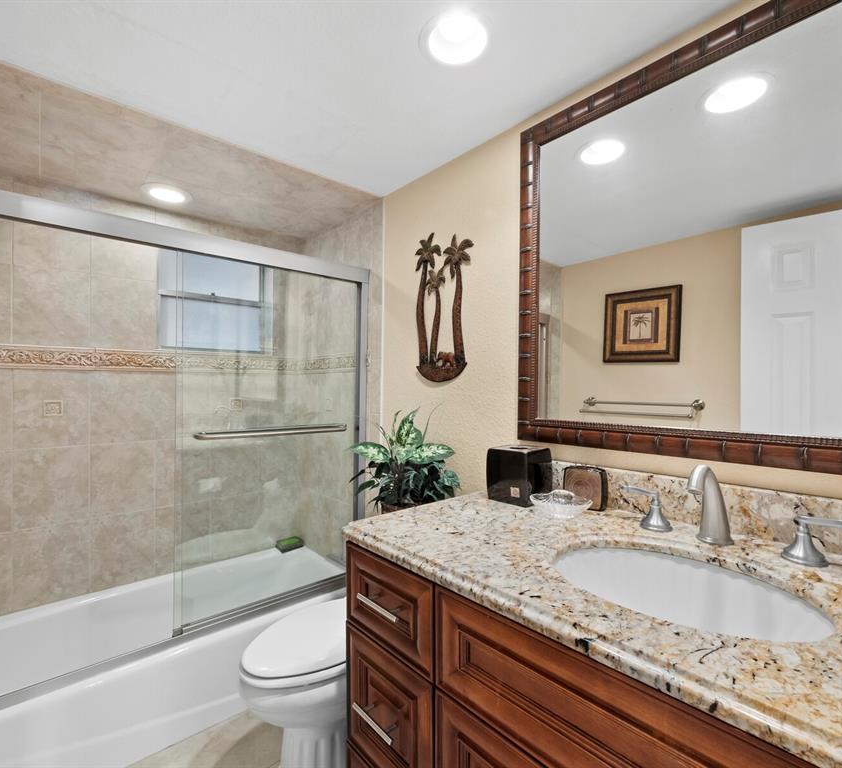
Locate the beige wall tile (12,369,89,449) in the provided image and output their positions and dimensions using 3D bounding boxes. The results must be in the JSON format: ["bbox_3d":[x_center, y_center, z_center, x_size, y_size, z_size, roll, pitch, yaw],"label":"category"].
[{"bbox_3d":[-1.540,0.104,1.733,0.242,0.324,0.014,0,0,-36],"label":"beige wall tile"}]

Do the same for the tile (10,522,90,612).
[{"bbox_3d":[-1.540,0.748,1.733,0.242,0.315,0.014,0,0,-36],"label":"tile"}]

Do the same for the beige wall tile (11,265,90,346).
[{"bbox_3d":[-1.598,-0.327,1.800,0.249,0.329,0.010,0,0,-40],"label":"beige wall tile"}]

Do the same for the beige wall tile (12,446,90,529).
[{"bbox_3d":[-1.597,0.443,1.796,0.249,0.329,0.010,0,0,-40],"label":"beige wall tile"}]

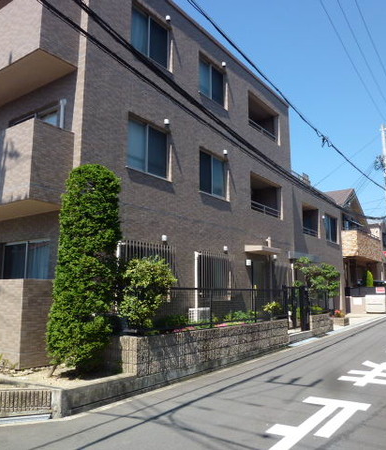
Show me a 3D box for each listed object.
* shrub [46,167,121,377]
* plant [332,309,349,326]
[{"bbox_3d":[-1.657,0.666,6.517,1.000,3.200,1.000,0,-9,0],"label":"shrub"},{"bbox_3d":[5.714,3.578,16.211,0.600,0.620,0.580,-6,-11,36],"label":"plant"}]

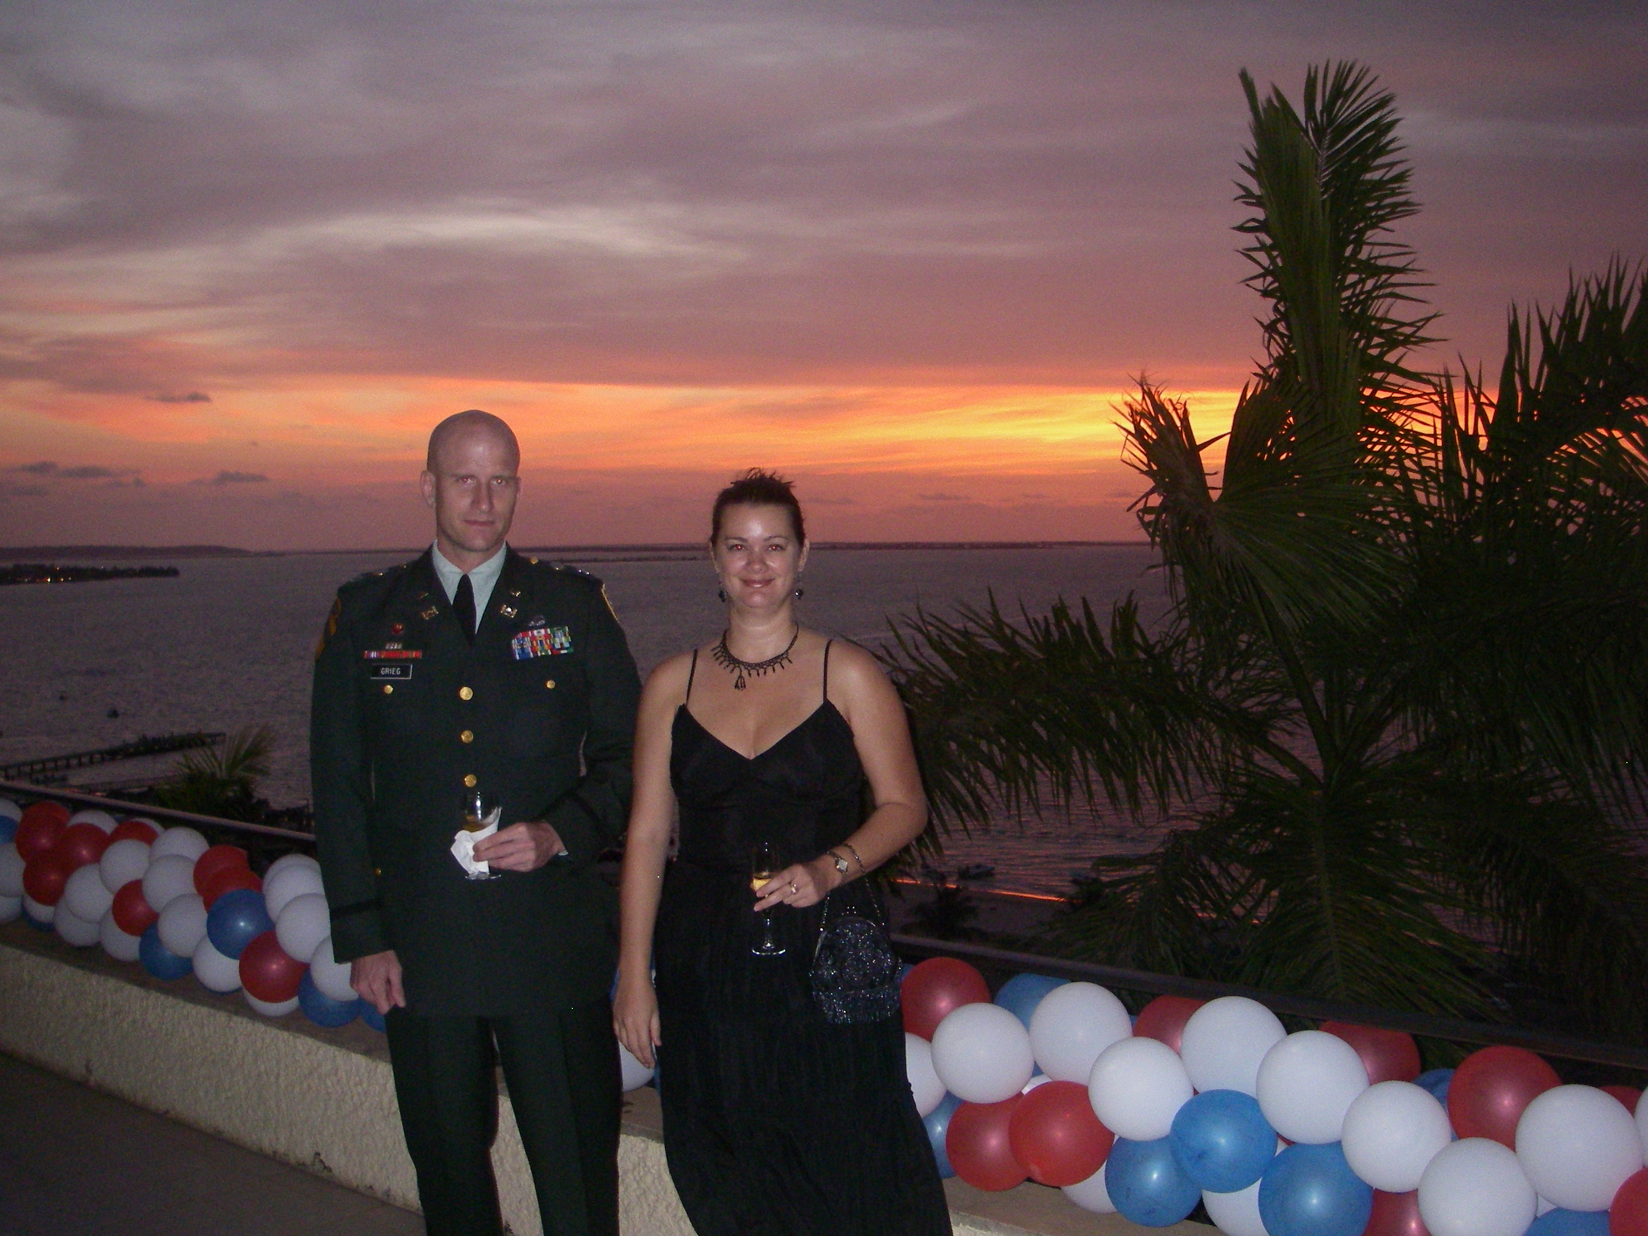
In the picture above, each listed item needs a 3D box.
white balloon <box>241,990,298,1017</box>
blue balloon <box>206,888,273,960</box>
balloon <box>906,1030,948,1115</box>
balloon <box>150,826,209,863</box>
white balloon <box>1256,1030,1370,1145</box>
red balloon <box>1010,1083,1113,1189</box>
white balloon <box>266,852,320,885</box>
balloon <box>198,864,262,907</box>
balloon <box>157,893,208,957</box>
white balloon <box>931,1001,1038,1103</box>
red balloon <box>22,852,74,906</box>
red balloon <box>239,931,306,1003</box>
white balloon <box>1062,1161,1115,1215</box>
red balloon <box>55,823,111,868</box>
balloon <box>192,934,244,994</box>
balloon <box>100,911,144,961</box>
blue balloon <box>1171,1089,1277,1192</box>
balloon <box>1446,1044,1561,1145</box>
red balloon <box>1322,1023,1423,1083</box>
[{"bbox_3d":[-1.494,1.001,4.910,0.166,0.173,0.170,1,3,41],"label":"white balloon"},{"bbox_3d":[-1.551,0.818,4.817,0.182,0.185,0.185,1,3,41],"label":"blue balloon"},{"bbox_3d":[0.150,0.884,3.475,0.177,0.180,0.180,1,3,41],"label":"balloon"},{"bbox_3d":[-1.926,0.714,5.411,0.178,0.181,0.181,1,3,41],"label":"balloon"},{"bbox_3d":[0.750,0.720,2.774,0.175,0.182,0.179,1,3,41],"label":"white balloon"},{"bbox_3d":[0.430,0.929,3.260,0.190,0.198,0.190,-1,2,0],"label":"red balloon"},{"bbox_3d":[-1.397,0.718,4.804,0.178,0.185,0.181,1,3,41],"label":"white balloon"},{"bbox_3d":[-1.628,0.770,4.984,0.174,0.181,0.177,1,3,41],"label":"balloon"},{"bbox_3d":[-1.816,0.883,5.180,0.182,0.190,0.182,-1,2,0],"label":"balloon"},{"bbox_3d":[0.277,0.755,3.144,0.180,0.187,0.183,-1,2,0],"label":"white balloon"},{"bbox_3d":[-2.547,0.862,5.950,0.176,0.183,0.176,-1,2,0],"label":"red balloon"},{"bbox_3d":[-1.446,0.921,4.764,0.182,0.186,0.186,1,3,41],"label":"red balloon"},{"bbox_3d":[0.493,0.931,3.095,0.178,0.186,0.182,1,3,41],"label":"white balloon"},{"bbox_3d":[-2.259,0.712,5.515,0.171,0.178,0.175,1,3,41],"label":"red balloon"},{"bbox_3d":[-1.731,0.991,5.204,0.174,0.178,0.178,1,3,41],"label":"balloon"},{"bbox_3d":[-2.112,0.957,5.500,0.176,0.183,0.176,-1,2,0],"label":"balloon"},{"bbox_3d":[0.668,0.872,3.022,0.176,0.180,0.180,-1,2,0],"label":"blue balloon"},{"bbox_3d":[1.104,0.787,2.930,0.187,0.194,0.187,-1,2,0],"label":"balloon"},{"bbox_3d":[0.947,0.769,3.127,0.176,0.179,0.179,1,3,41],"label":"red balloon"}]

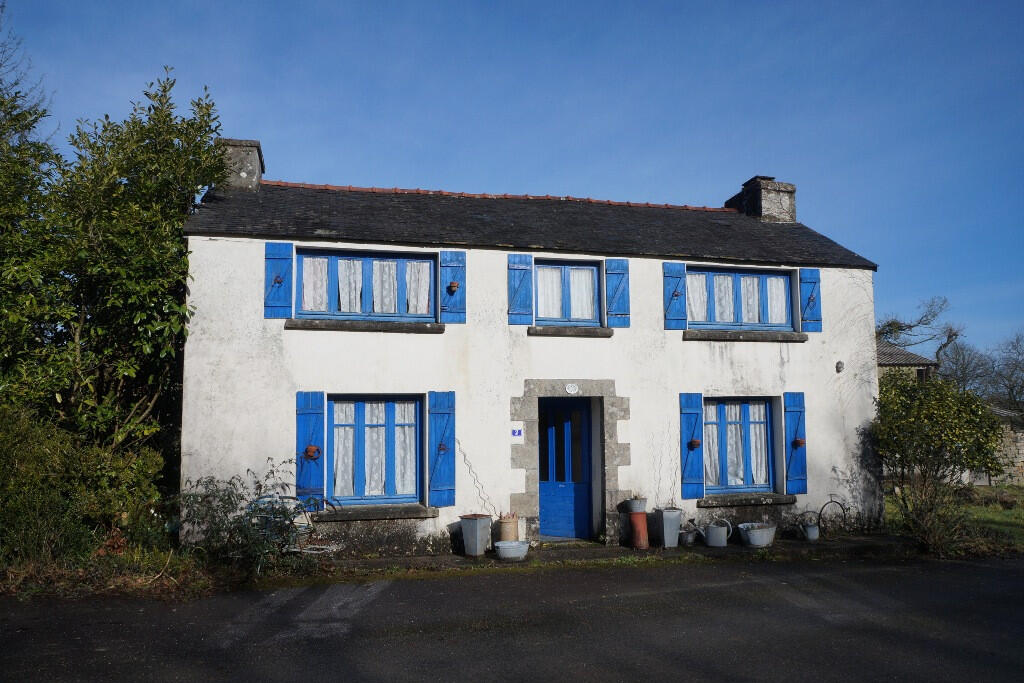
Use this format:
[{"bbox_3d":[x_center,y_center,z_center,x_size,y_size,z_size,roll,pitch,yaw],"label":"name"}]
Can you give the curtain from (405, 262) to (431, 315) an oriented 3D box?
[{"bbox_3d":[-1.339,-0.753,10.946,0.342,0.756,0.040,1,-5,-15],"label":"curtain"}]

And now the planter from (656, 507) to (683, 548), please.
[{"bbox_3d":[2.191,2.598,10.768,0.282,0.529,0.282,1,-4,-15],"label":"planter"}]

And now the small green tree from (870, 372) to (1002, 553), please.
[{"bbox_3d":[6.426,1.812,11.600,1.800,2.650,1.800,1,-5,-16],"label":"small green tree"}]

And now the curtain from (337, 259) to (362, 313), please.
[{"bbox_3d":[-2.226,-0.758,10.574,0.330,0.749,0.050,1,-4,-14],"label":"curtain"}]

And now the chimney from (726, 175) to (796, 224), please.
[{"bbox_3d":[4.851,-2.605,15.031,0.800,0.910,1.240,1,-5,-16],"label":"chimney"}]

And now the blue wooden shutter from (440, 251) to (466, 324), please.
[{"bbox_3d":[-0.809,-0.741,10.592,0.351,1.010,0.040,1,-4,-14],"label":"blue wooden shutter"}]

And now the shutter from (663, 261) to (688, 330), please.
[{"bbox_3d":[2.384,-0.652,11.266,0.366,0.979,0.050,1,-4,-15],"label":"shutter"}]

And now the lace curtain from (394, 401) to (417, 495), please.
[{"bbox_3d":[-1.431,1.441,10.362,0.293,1.266,0.040,1,-4,-15],"label":"lace curtain"}]

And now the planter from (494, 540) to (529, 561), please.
[{"bbox_3d":[0.007,2.751,10.125,0.468,0.214,0.439,0,-5,0],"label":"planter"}]

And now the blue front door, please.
[{"bbox_3d":[0.740,1.869,11.440,0.926,2.065,0.078,1,-5,-15],"label":"blue front door"}]

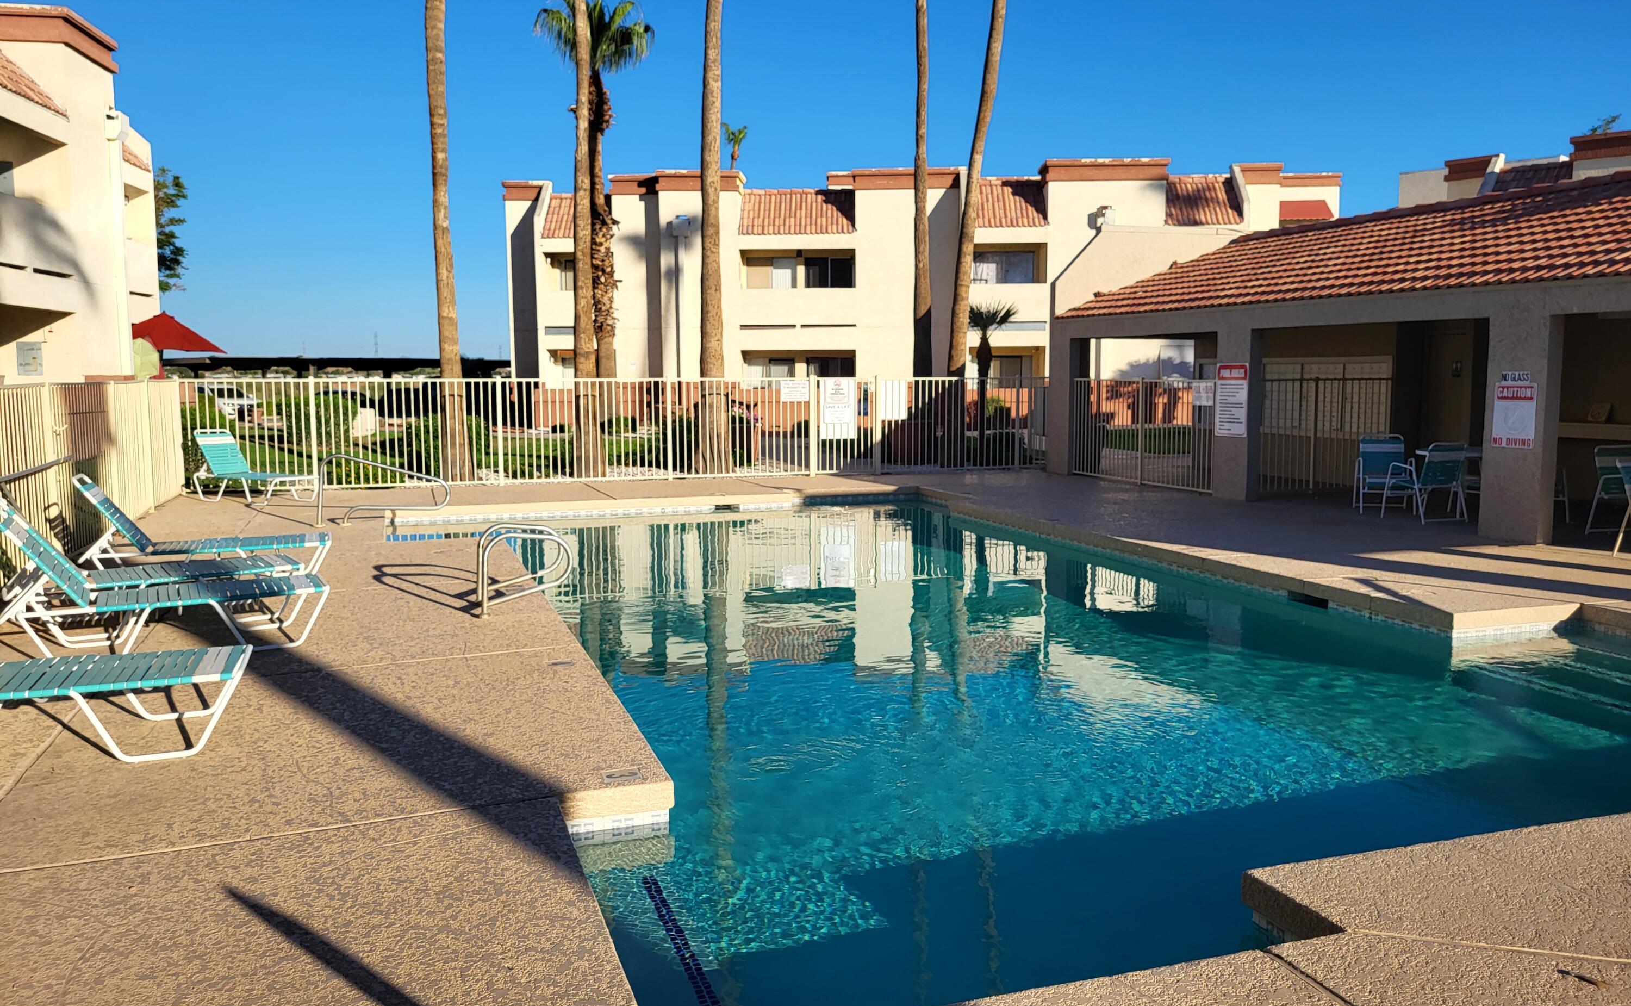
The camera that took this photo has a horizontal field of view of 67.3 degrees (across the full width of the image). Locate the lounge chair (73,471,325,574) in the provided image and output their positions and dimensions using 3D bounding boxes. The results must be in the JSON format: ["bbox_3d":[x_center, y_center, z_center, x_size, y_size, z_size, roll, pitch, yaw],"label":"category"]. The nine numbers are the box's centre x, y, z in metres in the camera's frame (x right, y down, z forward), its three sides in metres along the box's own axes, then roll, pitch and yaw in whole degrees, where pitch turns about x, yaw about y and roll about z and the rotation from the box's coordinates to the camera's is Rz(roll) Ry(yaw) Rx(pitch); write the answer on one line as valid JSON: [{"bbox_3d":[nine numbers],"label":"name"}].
[{"bbox_3d":[-4.532,0.194,9.171,1.690,0.870,0.670,-3,7,-23],"label":"lounge chair"}]

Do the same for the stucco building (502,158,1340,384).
[{"bbox_3d":[2.995,-5.832,37.389,22.739,6.897,12.000,0,6,3],"label":"stucco building"}]

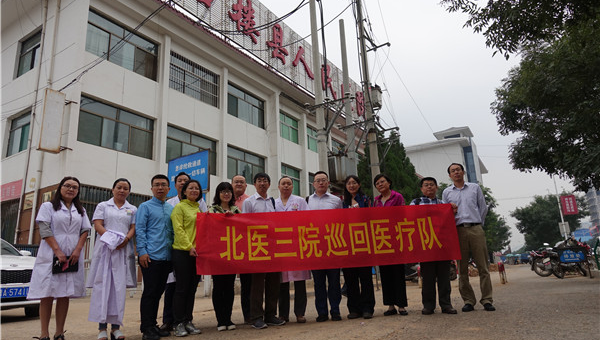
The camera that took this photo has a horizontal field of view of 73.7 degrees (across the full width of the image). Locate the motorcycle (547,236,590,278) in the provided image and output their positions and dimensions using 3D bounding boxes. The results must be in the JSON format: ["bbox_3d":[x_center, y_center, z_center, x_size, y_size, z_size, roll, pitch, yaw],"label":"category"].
[{"bbox_3d":[8.200,2.680,12.150,1.950,1.150,0.750,6,-17,-30],"label":"motorcycle"}]

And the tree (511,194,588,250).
[{"bbox_3d":[19.100,4.500,30.000,5.200,5.600,5.200,-12,-17,32],"label":"tree"}]

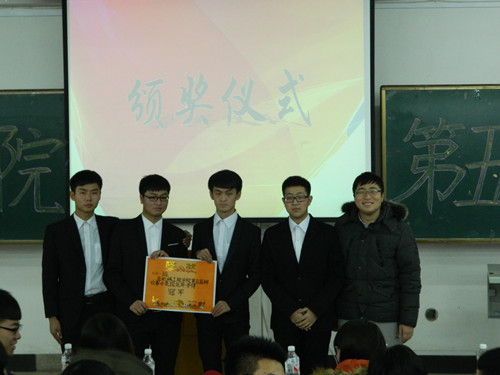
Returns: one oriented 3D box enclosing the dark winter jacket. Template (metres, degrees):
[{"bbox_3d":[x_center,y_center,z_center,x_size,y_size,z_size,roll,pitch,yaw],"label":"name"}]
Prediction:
[{"bbox_3d":[0.733,0.451,7.200,0.570,0.745,0.340,0,2,10],"label":"dark winter jacket"}]

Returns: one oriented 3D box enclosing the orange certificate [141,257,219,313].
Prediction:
[{"bbox_3d":[-0.403,0.567,7.030,0.420,0.305,0.015,4,1,-5],"label":"orange certificate"}]

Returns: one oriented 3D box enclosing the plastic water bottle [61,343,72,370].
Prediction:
[{"bbox_3d":[-0.791,0.798,5.300,0.066,0.235,0.066,-1,2,0],"label":"plastic water bottle"}]

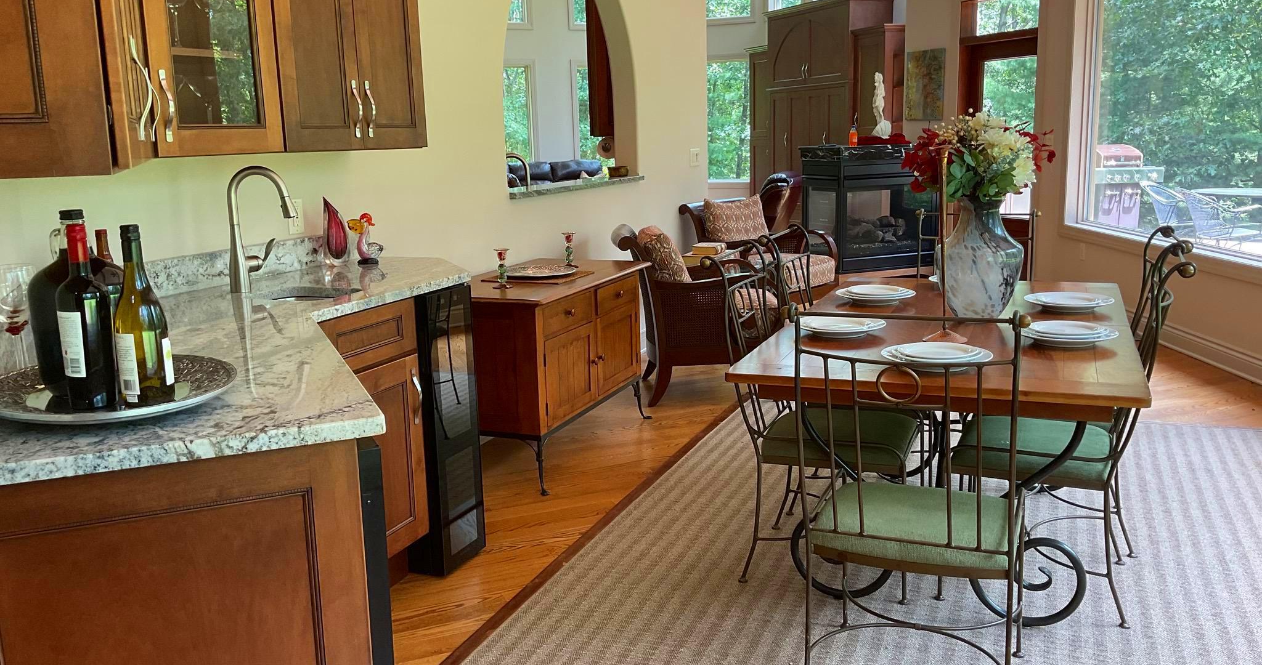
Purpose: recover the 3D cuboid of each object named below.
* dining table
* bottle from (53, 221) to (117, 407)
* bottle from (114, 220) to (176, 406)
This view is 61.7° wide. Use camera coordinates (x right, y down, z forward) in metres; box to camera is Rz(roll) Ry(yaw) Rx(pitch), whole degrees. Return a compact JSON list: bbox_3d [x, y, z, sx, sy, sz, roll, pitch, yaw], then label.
[{"bbox_3d":[1.017,0.333,3.325,0.966,0.760,1.813,3,11,22],"label":"dining table"},{"bbox_3d":[-0.886,-0.028,1.708,0.077,0.298,0.077,3,11,22],"label":"bottle"},{"bbox_3d":[-0.823,-0.032,1.761,0.080,0.293,0.080,-8,12,-30],"label":"bottle"}]

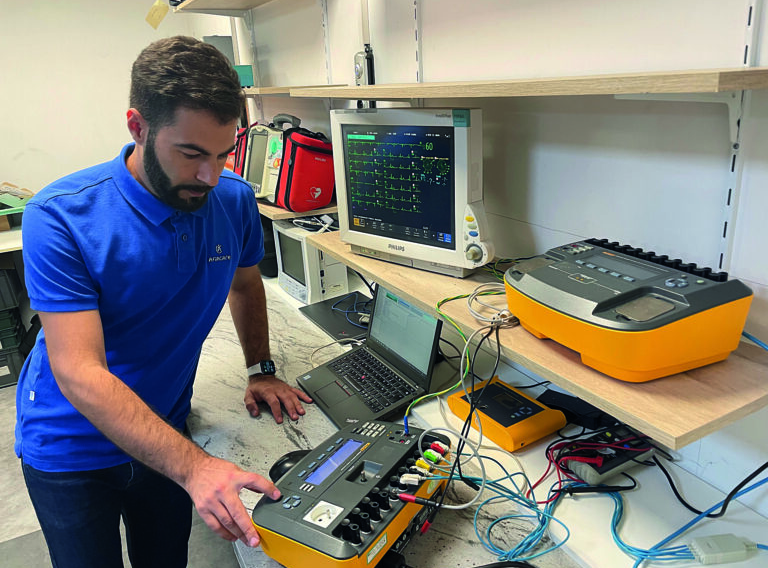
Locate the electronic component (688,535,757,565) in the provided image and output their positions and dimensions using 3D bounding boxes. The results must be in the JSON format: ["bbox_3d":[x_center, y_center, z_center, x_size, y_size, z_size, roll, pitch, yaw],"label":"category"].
[{"bbox_3d":[0.510,0.397,0.866,0.089,0.018,0.036,-5,19,-2],"label":"electronic component"}]

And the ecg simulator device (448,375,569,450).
[{"bbox_3d":[0.259,0.266,1.243,0.150,0.048,0.214,-14,22,-27],"label":"ecg simulator device"}]

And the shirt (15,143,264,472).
[{"bbox_3d":[-0.460,0.036,1.080,0.330,0.630,0.470,27,32,25],"label":"shirt"}]

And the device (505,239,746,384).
[{"bbox_3d":[0.355,0.023,0.924,0.233,0.126,0.315,-13,21,-25],"label":"device"}]

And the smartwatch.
[{"bbox_3d":[-0.309,0.213,1.455,0.066,0.038,0.054,-13,10,-26],"label":"smartwatch"}]

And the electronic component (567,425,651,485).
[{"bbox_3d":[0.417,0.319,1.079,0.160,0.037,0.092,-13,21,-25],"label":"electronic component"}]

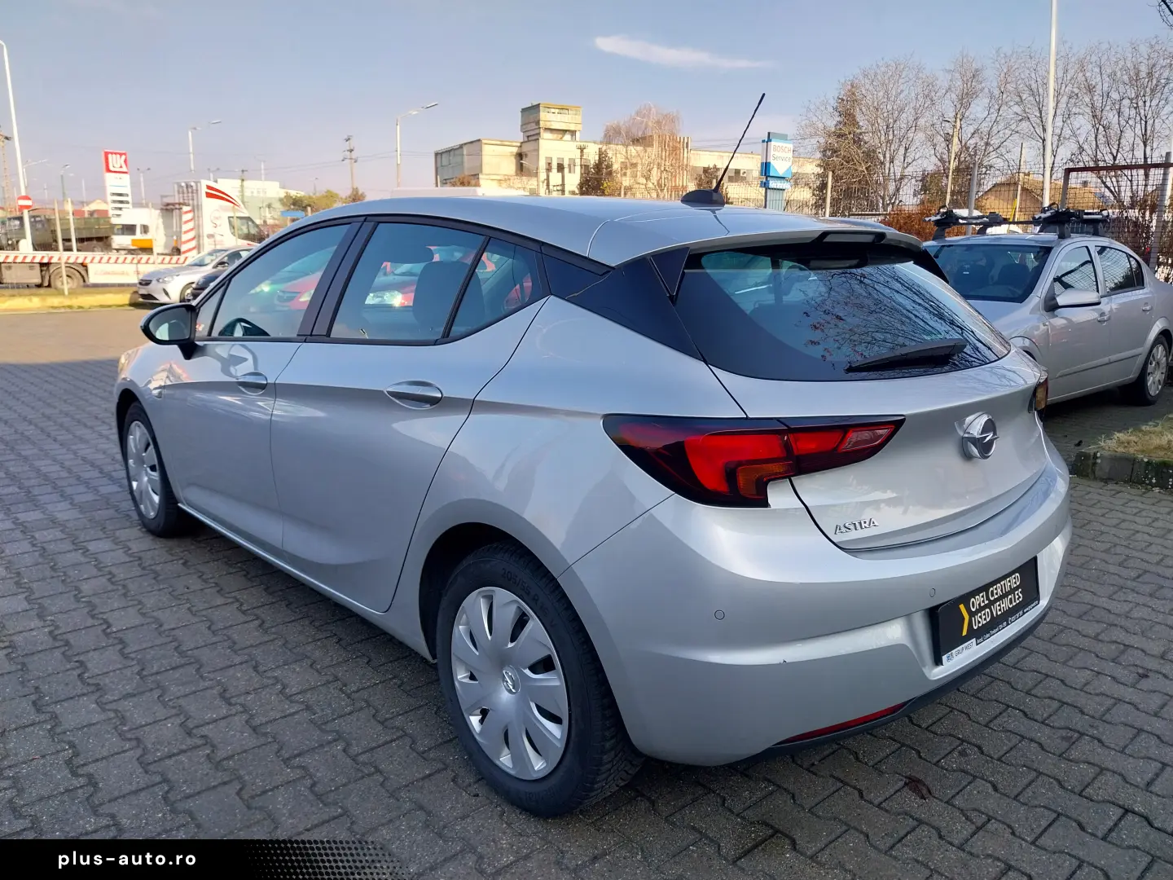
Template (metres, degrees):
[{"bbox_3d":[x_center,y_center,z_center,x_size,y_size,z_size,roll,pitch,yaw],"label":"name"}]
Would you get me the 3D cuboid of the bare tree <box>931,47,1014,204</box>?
[{"bbox_3d":[14.293,-10.167,33.862,3.427,8.951,3.427,5,13,21],"label":"bare tree"}]

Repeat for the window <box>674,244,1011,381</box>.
[{"bbox_3d":[0.695,-0.324,2.166,1.300,0.100,0.470,-11,57,-41],"label":"window"}]

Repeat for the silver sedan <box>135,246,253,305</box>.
[{"bbox_3d":[-9.199,-4.157,22.424,1.780,1.440,4.100,11,16,40],"label":"silver sedan"}]

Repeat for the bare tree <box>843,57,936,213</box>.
[{"bbox_3d":[11.606,-10.369,34.812,3.738,8.898,3.738,4,12,17],"label":"bare tree"}]

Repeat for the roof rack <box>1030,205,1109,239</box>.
[{"bbox_3d":[3.845,-1.721,6.950,0.780,0.255,0.410,-10,16,-39],"label":"roof rack"}]

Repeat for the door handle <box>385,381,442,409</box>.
[{"bbox_3d":[-0.427,-0.110,2.145,0.050,0.060,0.230,-10,16,-41],"label":"door handle"}]

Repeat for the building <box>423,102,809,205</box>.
[{"bbox_3d":[5.007,-27.531,99.014,40.148,15.330,16.309,-6,13,-27],"label":"building"}]

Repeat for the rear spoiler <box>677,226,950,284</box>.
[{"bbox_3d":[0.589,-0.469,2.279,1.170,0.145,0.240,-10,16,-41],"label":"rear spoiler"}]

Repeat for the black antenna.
[{"bbox_3d":[0.376,-0.796,2.452,0.075,0.295,0.280,-10,16,-41],"label":"black antenna"}]

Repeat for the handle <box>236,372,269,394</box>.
[{"bbox_3d":[-1.087,-0.188,2.866,0.052,0.075,0.240,-11,16,-41],"label":"handle"}]

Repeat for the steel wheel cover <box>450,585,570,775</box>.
[{"bbox_3d":[-0.173,0.546,2.000,0.060,0.438,0.438,-11,16,-41],"label":"steel wheel cover"}]

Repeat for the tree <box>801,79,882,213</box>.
[{"bbox_3d":[11.524,-11.778,40.433,3.748,8.822,3.748,0,12,0],"label":"tree"}]

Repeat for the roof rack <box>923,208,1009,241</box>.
[{"bbox_3d":[3.274,-1.862,7.611,0.780,0.255,0.410,-10,16,-39],"label":"roof rack"}]

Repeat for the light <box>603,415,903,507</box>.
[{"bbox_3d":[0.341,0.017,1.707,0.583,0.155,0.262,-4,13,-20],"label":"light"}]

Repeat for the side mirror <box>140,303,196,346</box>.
[{"bbox_3d":[-1.565,-0.433,3.274,0.190,0.157,0.130,-10,16,-41],"label":"side mirror"}]

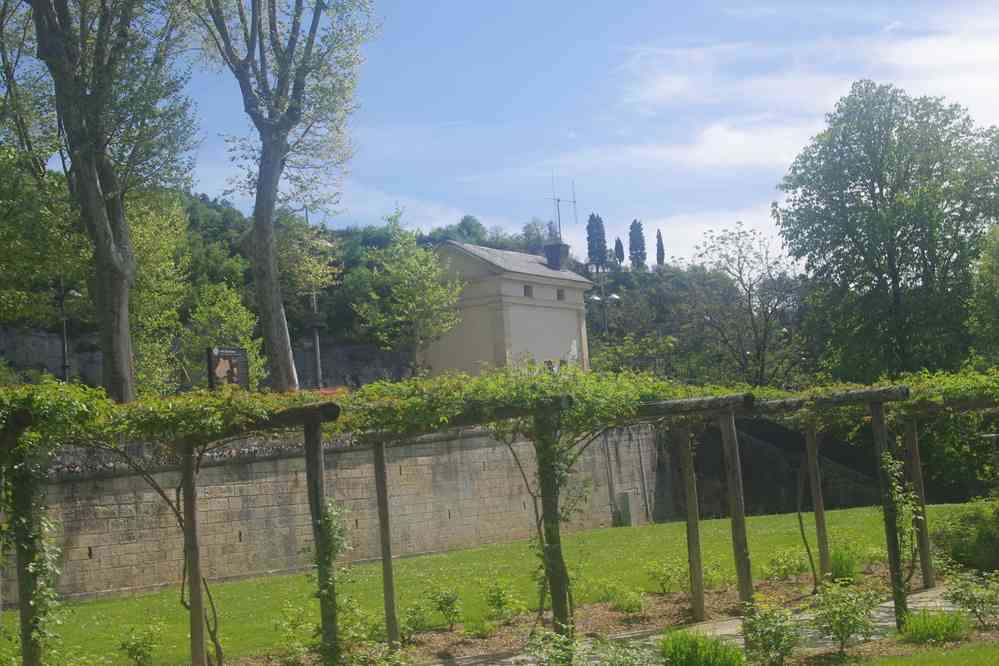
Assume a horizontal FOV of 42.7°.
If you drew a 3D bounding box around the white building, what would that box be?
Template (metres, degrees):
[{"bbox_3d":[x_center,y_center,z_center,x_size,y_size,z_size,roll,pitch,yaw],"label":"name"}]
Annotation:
[{"bbox_3d":[0.205,0.086,51.271,4.700,7.220,5.700,-9,-8,37],"label":"white building"}]

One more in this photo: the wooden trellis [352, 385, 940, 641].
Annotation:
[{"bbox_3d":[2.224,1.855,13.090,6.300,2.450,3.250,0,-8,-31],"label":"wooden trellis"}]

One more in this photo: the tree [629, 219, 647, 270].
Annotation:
[{"bbox_3d":[20.842,-13.063,192.605,2.626,8.544,2.626,-5,-7,6],"label":"tree"}]

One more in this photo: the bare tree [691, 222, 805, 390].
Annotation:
[{"bbox_3d":[9.243,-0.935,47.343,4.330,6.558,4.330,-6,-7,11],"label":"bare tree"}]

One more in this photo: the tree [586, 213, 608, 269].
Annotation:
[{"bbox_3d":[14.816,-13.450,192.702,3.209,9.622,3.209,-5,-7,5],"label":"tree"}]

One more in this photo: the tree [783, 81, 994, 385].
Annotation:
[{"bbox_3d":[13.761,-2.950,45.523,7.325,12.414,7.325,-6,-7,17],"label":"tree"}]

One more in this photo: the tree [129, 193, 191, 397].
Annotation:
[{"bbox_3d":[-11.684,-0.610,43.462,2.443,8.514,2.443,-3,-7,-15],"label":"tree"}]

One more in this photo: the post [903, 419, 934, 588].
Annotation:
[{"bbox_3d":[5.309,2.100,16.120,0.150,2.200,0.150,0,-8,-31],"label":"post"}]

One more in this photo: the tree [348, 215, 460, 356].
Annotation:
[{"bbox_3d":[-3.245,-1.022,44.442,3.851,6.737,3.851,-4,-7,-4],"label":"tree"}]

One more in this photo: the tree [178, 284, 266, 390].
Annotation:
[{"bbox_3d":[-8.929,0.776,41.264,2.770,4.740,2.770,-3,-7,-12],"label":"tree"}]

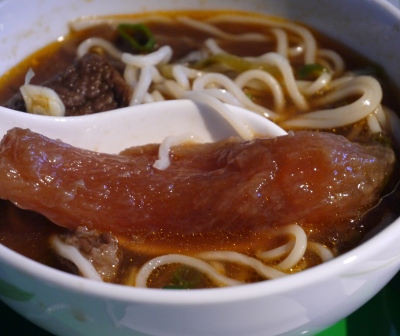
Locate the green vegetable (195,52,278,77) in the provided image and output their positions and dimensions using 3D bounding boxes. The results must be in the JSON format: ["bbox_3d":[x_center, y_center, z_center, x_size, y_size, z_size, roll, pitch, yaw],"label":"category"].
[{"bbox_3d":[0.016,-0.043,0.454,0.036,0.008,0.011,5,45,7],"label":"green vegetable"}]

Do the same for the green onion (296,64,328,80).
[{"bbox_3d":[0.044,-0.038,0.427,0.013,0.005,0.005,-1,43,0],"label":"green onion"}]

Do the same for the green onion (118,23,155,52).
[{"bbox_3d":[-0.026,-0.054,0.447,0.015,0.006,0.011,3,43,4],"label":"green onion"}]

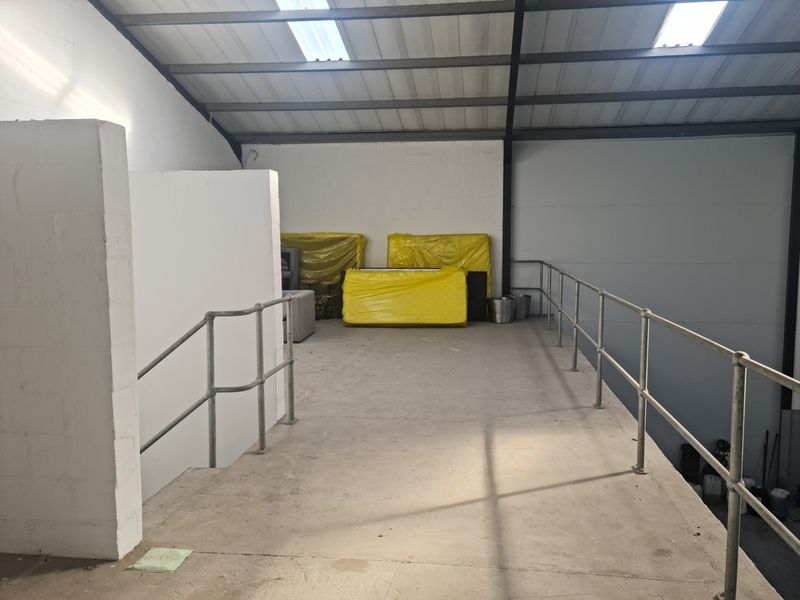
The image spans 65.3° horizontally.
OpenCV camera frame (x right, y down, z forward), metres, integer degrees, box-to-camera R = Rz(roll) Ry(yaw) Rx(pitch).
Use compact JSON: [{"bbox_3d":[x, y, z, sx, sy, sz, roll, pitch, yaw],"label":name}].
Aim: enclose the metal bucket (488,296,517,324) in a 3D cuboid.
[{"bbox_3d":[1.890,0.193,11.510,0.514,0.455,0.514,0,6,6],"label":"metal bucket"}]

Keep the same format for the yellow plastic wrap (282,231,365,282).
[{"bbox_3d":[-1.780,-0.522,13.212,2.080,1.730,0.420,1,6,8],"label":"yellow plastic wrap"}]

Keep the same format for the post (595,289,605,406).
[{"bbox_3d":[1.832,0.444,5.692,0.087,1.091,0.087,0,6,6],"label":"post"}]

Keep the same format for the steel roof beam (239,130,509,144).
[{"bbox_3d":[-0.660,-3.235,12.457,5.425,0.185,0.087,0,6,6],"label":"steel roof beam"}]

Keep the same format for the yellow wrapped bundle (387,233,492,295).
[{"bbox_3d":[0.810,-0.491,12.893,2.140,1.730,0.380,1,6,8],"label":"yellow wrapped bundle"}]

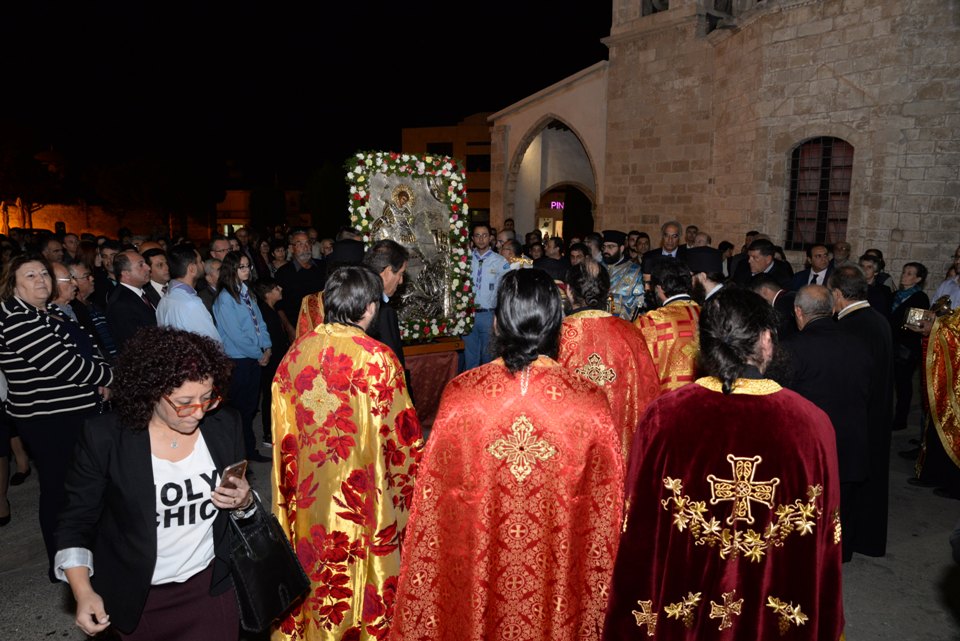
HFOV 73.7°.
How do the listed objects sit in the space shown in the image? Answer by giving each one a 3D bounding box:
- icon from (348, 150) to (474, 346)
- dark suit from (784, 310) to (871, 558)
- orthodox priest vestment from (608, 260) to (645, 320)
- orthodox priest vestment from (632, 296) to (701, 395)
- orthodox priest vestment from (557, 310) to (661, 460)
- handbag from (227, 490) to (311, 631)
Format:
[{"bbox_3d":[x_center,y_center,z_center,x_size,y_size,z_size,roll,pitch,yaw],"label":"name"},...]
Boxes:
[{"bbox_3d":[-0.585,-0.648,5.467,1.050,1.540,0.200,-4,4,-25],"label":"icon"},{"bbox_3d":[1.909,0.652,3.600,0.520,1.390,0.360,-2,10,-18],"label":"dark suit"},{"bbox_3d":[1.277,0.171,5.903,0.600,1.420,0.420,6,11,31],"label":"orthodox priest vestment"},{"bbox_3d":[1.092,0.580,3.558,0.640,1.400,0.450,-1,9,-8],"label":"orthodox priest vestment"},{"bbox_3d":[0.559,0.625,3.242,0.680,1.410,0.460,0,9,-6],"label":"orthodox priest vestment"},{"bbox_3d":[-0.591,0.655,1.740,0.120,0.340,0.230,-7,14,31],"label":"handbag"}]

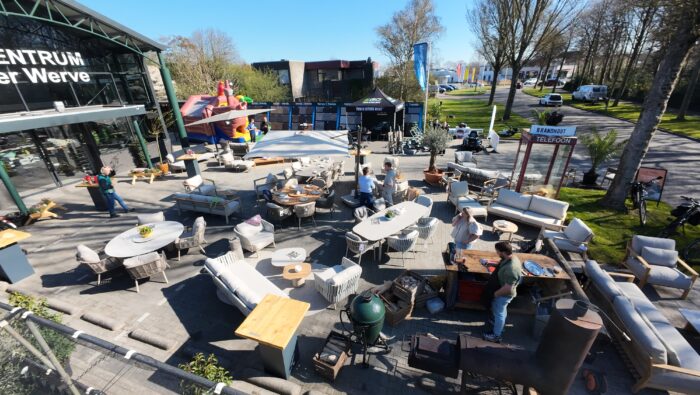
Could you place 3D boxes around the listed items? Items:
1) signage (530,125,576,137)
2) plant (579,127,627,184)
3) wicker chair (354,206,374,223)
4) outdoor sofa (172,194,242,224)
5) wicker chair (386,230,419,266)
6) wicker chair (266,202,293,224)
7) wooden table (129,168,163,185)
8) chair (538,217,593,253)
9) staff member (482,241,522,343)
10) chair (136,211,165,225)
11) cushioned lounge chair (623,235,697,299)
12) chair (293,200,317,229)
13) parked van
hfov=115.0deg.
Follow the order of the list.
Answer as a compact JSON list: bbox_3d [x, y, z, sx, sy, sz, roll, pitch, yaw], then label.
[{"bbox_3d":[7.114,-2.288,7.812,1.200,0.320,0.080,9,27,24],"label":"signage"},{"bbox_3d":[9.950,-1.459,8.943,1.150,2.200,1.150,20,32,40],"label":"plant"},{"bbox_3d":[0.516,0.785,7.289,0.581,0.790,0.552,-21,30,-38],"label":"wicker chair"},{"bbox_3d":[-5.324,0.329,8.493,2.275,0.777,0.767,6,24,15],"label":"outdoor sofa"},{"bbox_3d":[1.238,1.124,5.498,0.620,0.780,0.600,-22,33,-38],"label":"wicker chair"},{"bbox_3d":[-2.213,0.460,7.039,0.600,0.780,0.600,15,29,30],"label":"wicker chair"},{"bbox_3d":[-9.617,-0.976,10.674,1.250,0.520,0.620,2,25,5],"label":"wooden table"},{"bbox_3d":[5.317,1.009,5.607,0.750,0.780,0.740,8,26,18],"label":"chair"},{"bbox_3d":[2.414,1.472,3.529,0.420,1.780,0.500,12,28,26],"label":"staff member"},{"bbox_3d":[-5.847,0.946,6.665,0.660,0.820,0.650,-12,26,-21],"label":"chair"},{"bbox_3d":[6.241,1.384,4.591,0.740,0.820,0.860,8,26,21],"label":"cushioned lounge chair"},{"bbox_3d":[-1.363,0.450,7.008,0.600,0.800,0.600,-15,28,-27],"label":"chair"},{"bbox_3d":[34.455,-14.930,32.000,1.900,2.100,4.700,7,26,16],"label":"parked van"}]

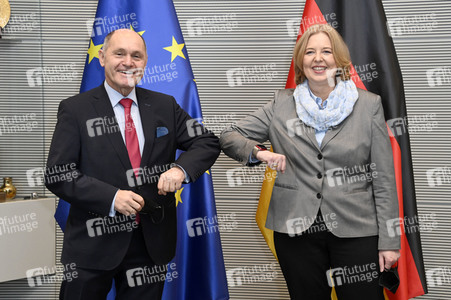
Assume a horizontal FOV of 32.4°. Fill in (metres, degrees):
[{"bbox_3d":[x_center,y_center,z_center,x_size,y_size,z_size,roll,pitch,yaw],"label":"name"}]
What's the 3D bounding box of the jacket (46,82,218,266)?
[{"bbox_3d":[-0.375,0.110,3.130,0.700,0.760,0.380,-2,5,-22],"label":"jacket"}]

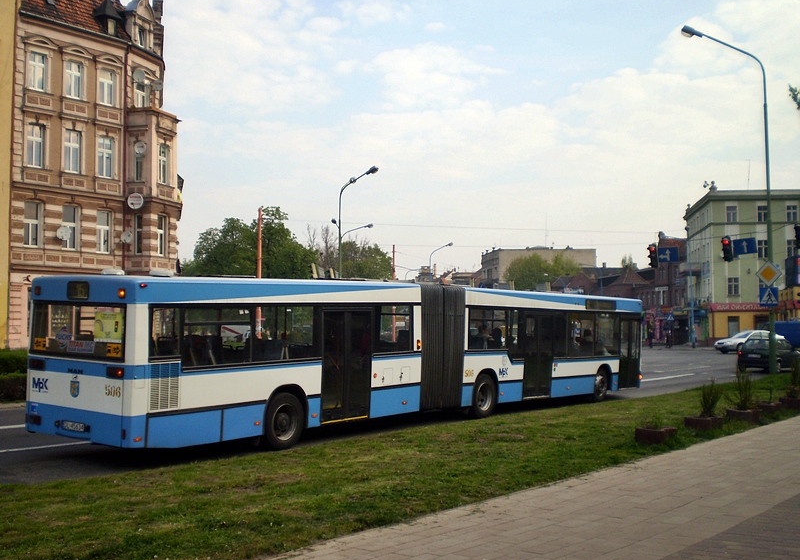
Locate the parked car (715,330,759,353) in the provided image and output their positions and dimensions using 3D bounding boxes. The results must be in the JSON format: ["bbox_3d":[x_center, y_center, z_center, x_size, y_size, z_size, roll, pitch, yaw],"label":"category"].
[{"bbox_3d":[21.800,3.850,60.000,4.400,1.450,1.760,1,-3,-23],"label":"parked car"}]

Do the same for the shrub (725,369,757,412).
[{"bbox_3d":[5.594,1.786,15.900,0.490,0.690,0.480,-1,-3,19],"label":"shrub"}]

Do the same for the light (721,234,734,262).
[{"bbox_3d":[12.729,-1.204,37.700,0.380,1.020,0.400,-2,-3,36],"label":"light"}]

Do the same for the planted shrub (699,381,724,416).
[{"bbox_3d":[4.814,1.831,15.000,0.400,0.560,0.400,-1,-3,18],"label":"planted shrub"}]

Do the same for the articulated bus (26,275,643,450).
[{"bbox_3d":[0.588,1.570,21.550,2.520,2.950,17.900,-2,-3,37],"label":"articulated bus"}]

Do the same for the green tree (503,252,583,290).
[{"bbox_3d":[16.300,1.750,112.000,9.000,9.900,8.500,0,-2,8],"label":"green tree"}]

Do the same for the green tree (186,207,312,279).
[{"bbox_3d":[-10.540,0.000,68.000,9.200,9.600,8.500,0,-2,-9],"label":"green tree"}]

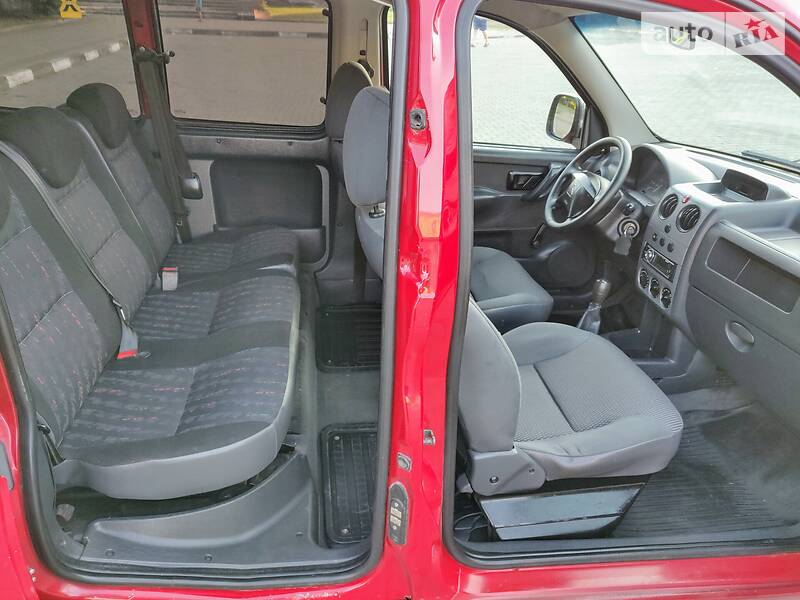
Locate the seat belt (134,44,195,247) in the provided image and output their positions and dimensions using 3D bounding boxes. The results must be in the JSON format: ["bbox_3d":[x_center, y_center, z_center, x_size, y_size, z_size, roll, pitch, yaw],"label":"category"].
[{"bbox_3d":[-0.875,-0.558,2.183,0.143,0.714,0.092,0,26,-8],"label":"seat belt"}]

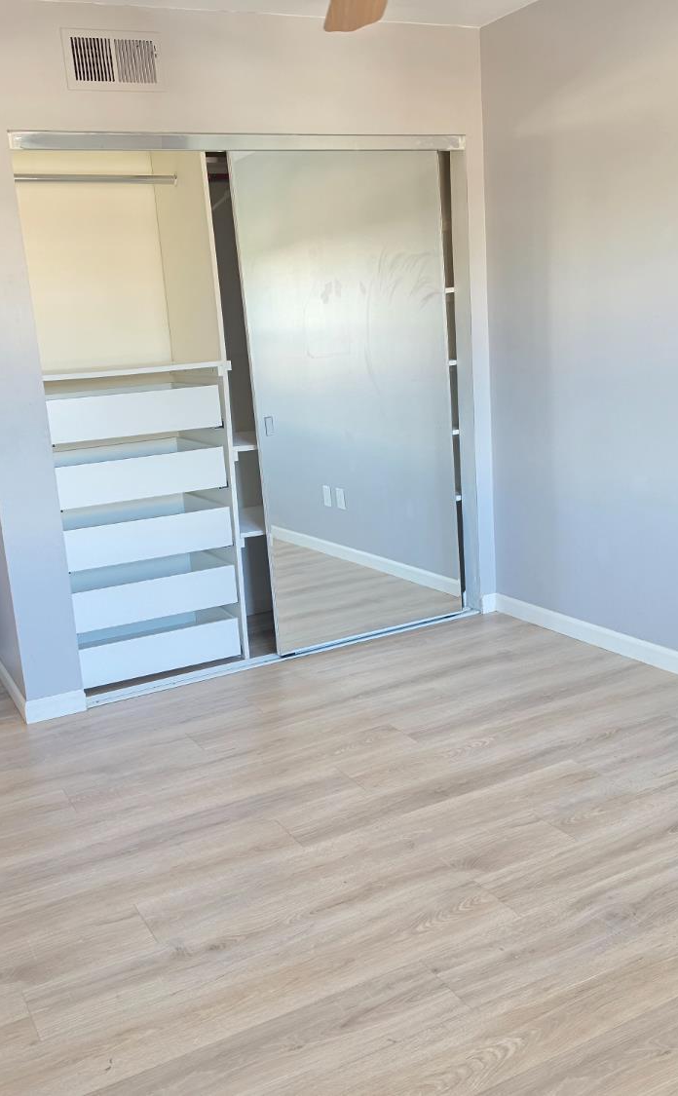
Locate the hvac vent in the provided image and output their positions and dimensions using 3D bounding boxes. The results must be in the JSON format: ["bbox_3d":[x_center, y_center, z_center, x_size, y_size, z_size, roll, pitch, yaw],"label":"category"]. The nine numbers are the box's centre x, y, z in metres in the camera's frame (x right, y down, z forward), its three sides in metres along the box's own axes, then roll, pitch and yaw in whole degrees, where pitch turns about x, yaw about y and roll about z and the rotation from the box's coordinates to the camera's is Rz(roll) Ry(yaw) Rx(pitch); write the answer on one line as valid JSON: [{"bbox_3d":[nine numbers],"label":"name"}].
[{"bbox_3d":[-0.755,-1.647,3.278,0.335,0.192,0.020,-11,14,-26],"label":"hvac vent"}]

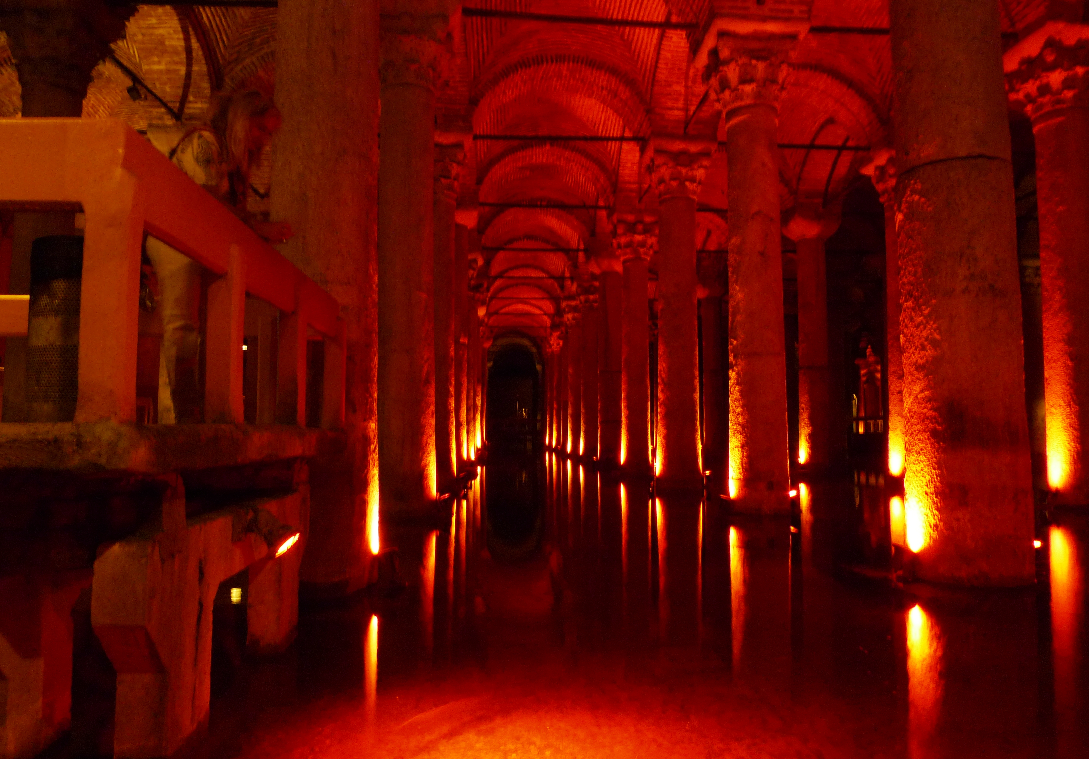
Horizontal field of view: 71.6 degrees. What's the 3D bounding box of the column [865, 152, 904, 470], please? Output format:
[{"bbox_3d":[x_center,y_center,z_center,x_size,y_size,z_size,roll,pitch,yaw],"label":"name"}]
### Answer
[{"bbox_3d":[7.701,-1.286,16.163,1.100,6.980,1.100,0,-4,-3],"label":"column"}]

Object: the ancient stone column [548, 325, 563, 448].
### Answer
[{"bbox_3d":[0.981,0.527,44.407,1.080,7.210,1.080,0,-4,-3],"label":"ancient stone column"}]

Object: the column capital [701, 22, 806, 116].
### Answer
[{"bbox_3d":[3.075,-4.488,11.343,1.220,1.130,1.220,0,-4,-3],"label":"column capital"}]

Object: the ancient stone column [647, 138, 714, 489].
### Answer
[{"bbox_3d":[2.778,-1.363,15.905,1.100,7.160,1.100,0,-4,-3],"label":"ancient stone column"}]

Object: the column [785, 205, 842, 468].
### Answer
[{"bbox_3d":[7.408,-1.135,20.925,1.060,7.320,1.060,0,-4,-3],"label":"column"}]

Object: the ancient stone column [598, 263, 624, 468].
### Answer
[{"bbox_3d":[2.214,-0.499,25.392,1.080,6.710,1.080,0,-4,-3],"label":"ancient stone column"}]

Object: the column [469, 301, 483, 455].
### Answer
[{"bbox_3d":[-3.289,-0.057,34.537,1.080,7.120,1.080,0,-4,-3],"label":"column"}]

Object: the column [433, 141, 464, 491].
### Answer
[{"bbox_3d":[-2.269,-1.266,15.523,1.150,6.990,1.150,0,-4,-3],"label":"column"}]

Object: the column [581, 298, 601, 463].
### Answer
[{"bbox_3d":[1.879,-0.102,30.135,1.080,6.550,1.080,0,-4,-3],"label":"column"}]

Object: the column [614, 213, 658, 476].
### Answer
[{"bbox_3d":[2.467,-0.955,20.648,1.080,6.990,1.080,0,-4,-3],"label":"column"}]

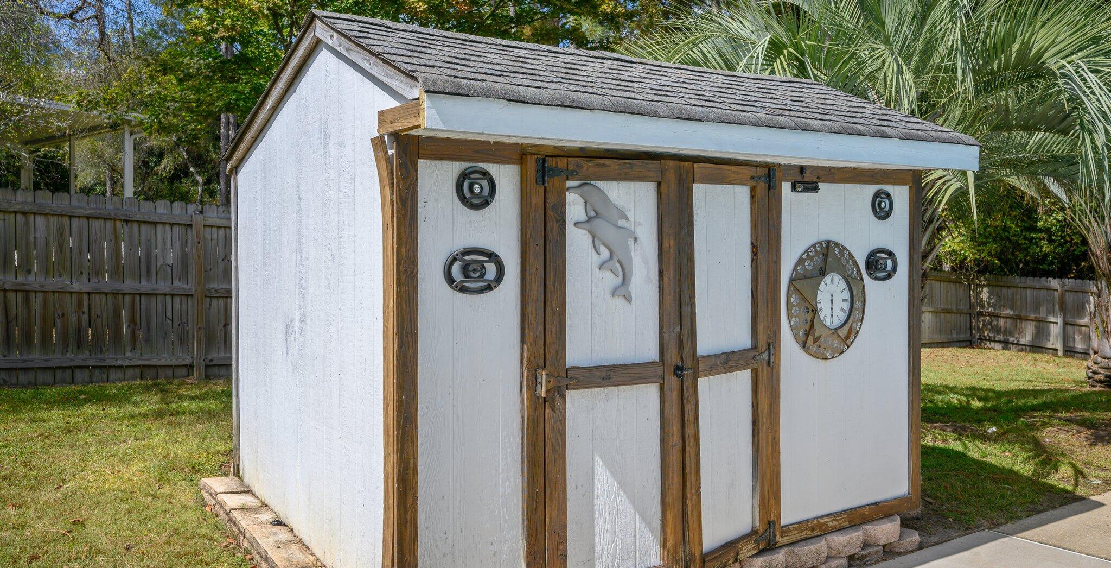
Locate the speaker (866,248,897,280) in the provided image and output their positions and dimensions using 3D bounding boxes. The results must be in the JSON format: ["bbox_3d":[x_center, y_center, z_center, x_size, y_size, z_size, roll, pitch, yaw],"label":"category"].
[{"bbox_3d":[1.720,-0.103,4.063,0.238,0.174,0.042,-1,2,-29],"label":"speaker"}]

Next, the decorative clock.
[{"bbox_3d":[1.360,0.078,3.866,0.574,0.590,0.042,-1,2,-29],"label":"decorative clock"}]

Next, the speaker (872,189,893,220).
[{"bbox_3d":[1.720,-0.415,4.052,0.165,0.170,0.040,-1,2,-29],"label":"speaker"}]

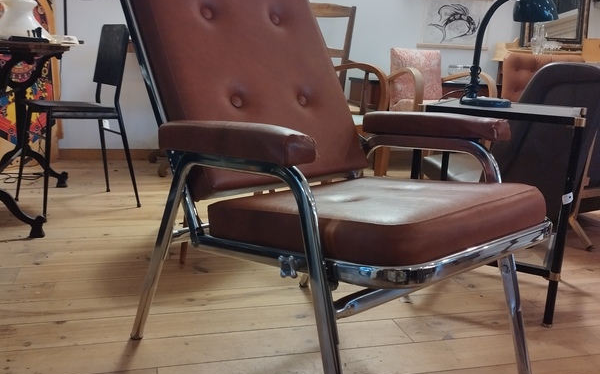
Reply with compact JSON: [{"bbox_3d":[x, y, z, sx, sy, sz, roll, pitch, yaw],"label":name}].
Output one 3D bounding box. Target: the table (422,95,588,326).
[{"bbox_3d":[0.649,0.043,1.844,0.460,0.630,0.390,10,15,25],"label":"table"}]

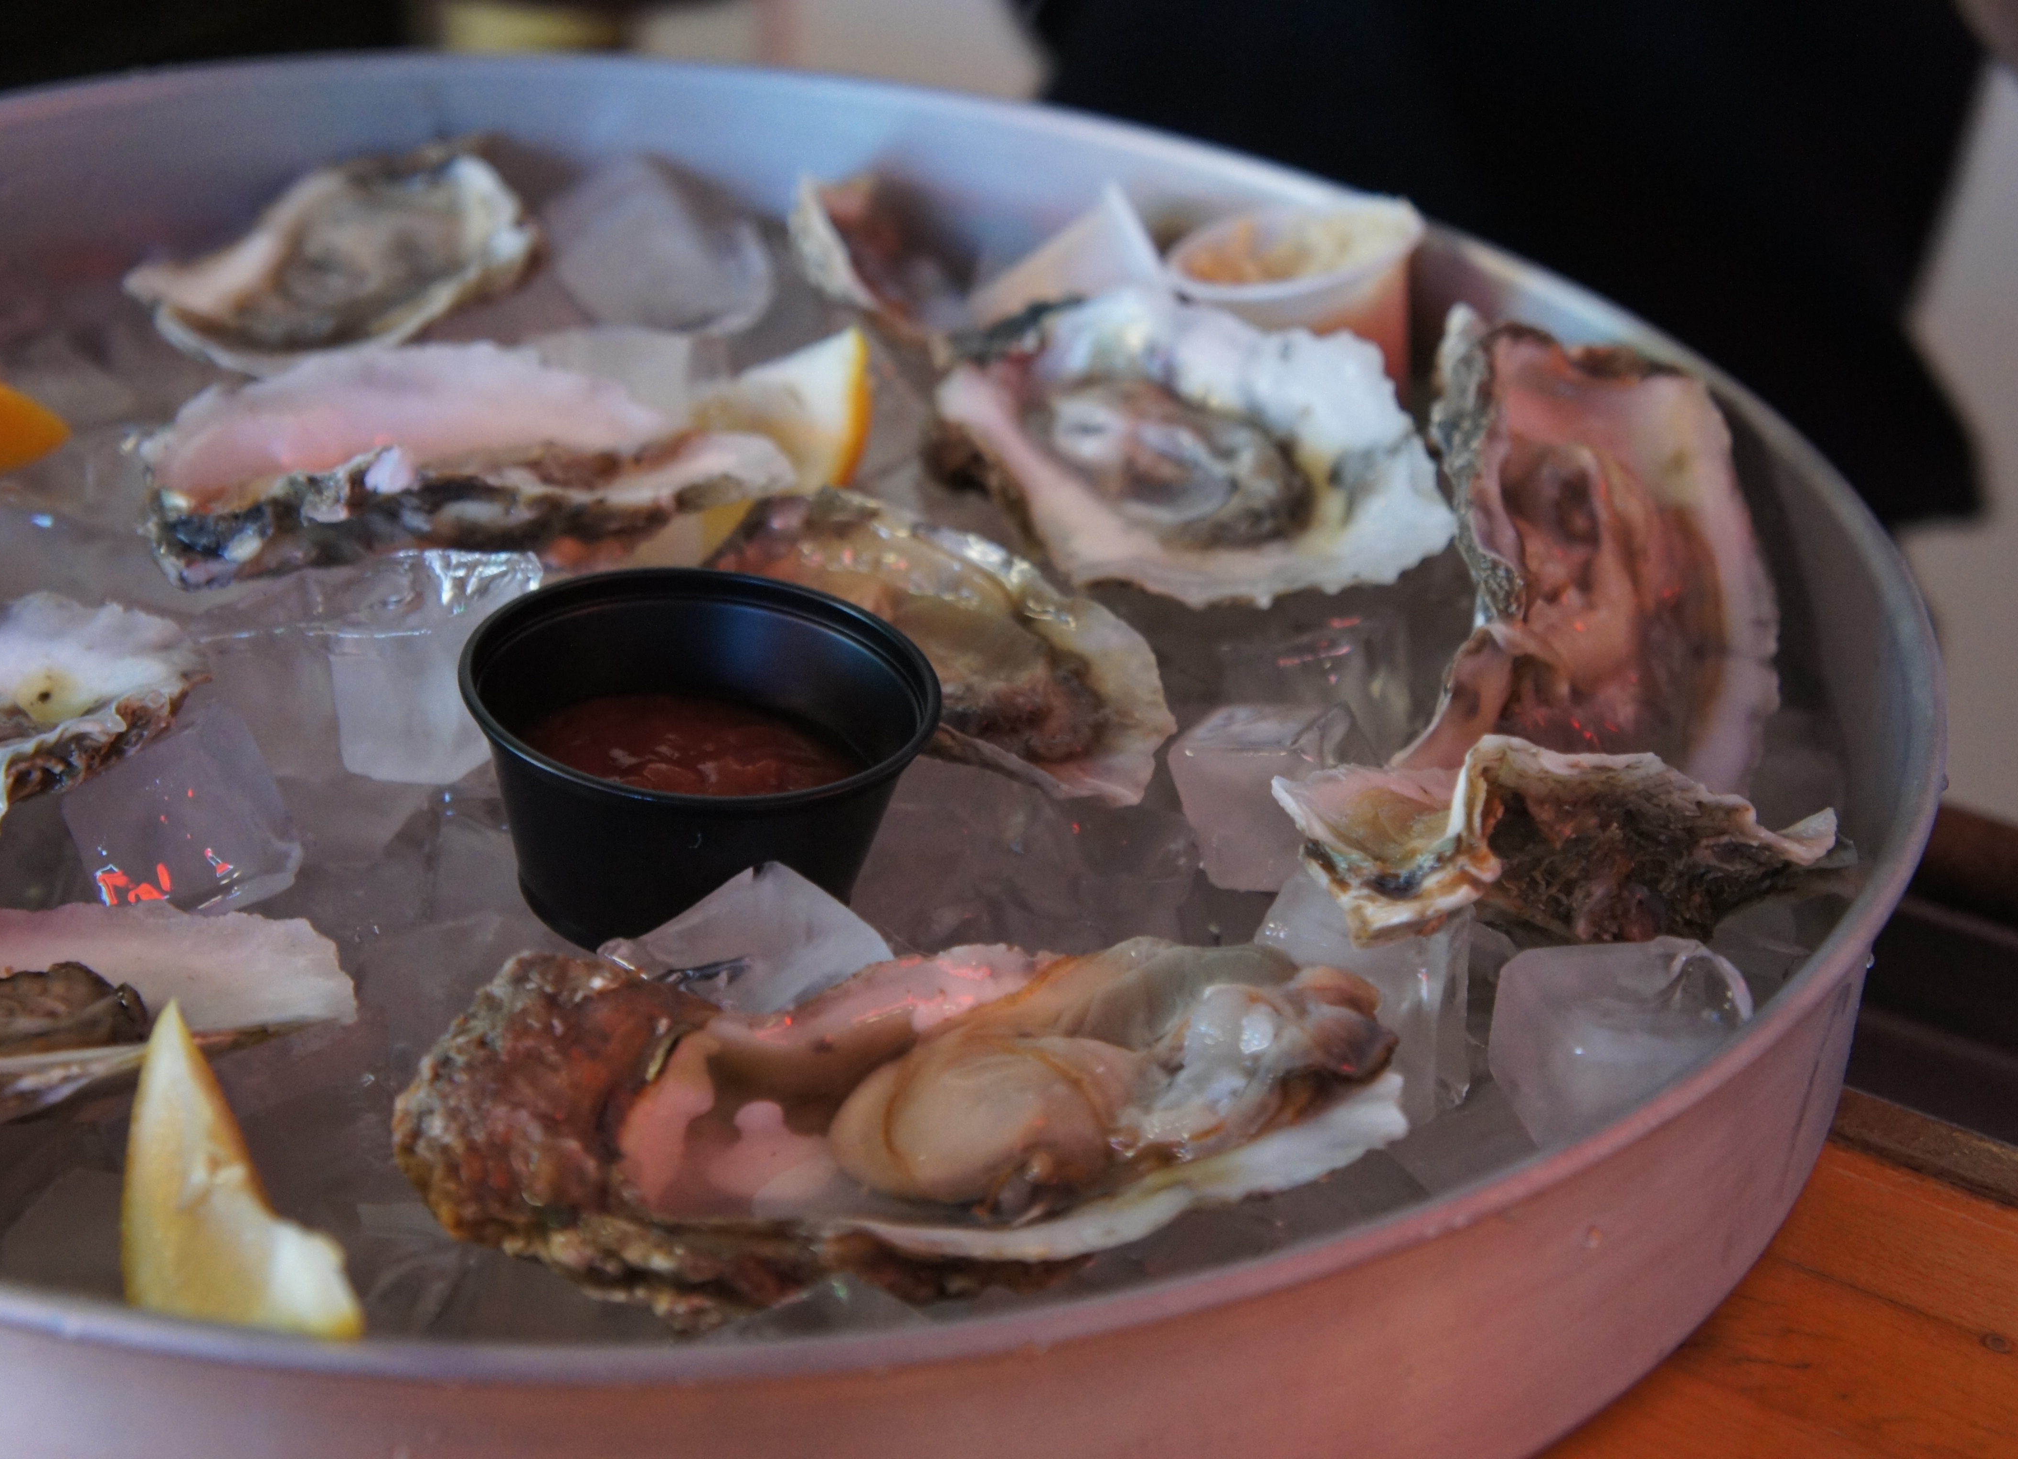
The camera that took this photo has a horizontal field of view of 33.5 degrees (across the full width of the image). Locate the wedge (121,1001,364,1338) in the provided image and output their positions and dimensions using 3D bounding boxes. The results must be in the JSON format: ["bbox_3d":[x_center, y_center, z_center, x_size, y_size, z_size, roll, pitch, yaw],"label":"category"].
[{"bbox_3d":[-0.093,0.056,0.404,0.027,0.026,0.051,-30,80,0],"label":"wedge"}]

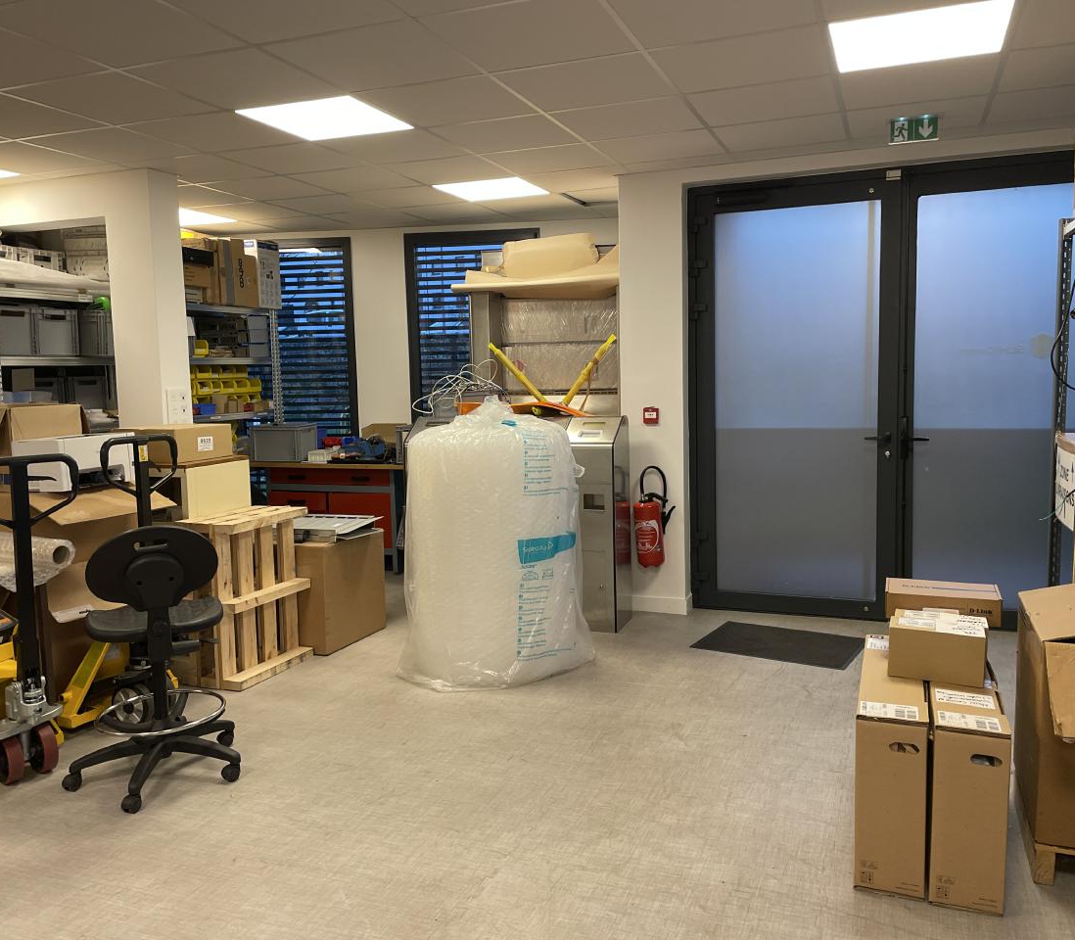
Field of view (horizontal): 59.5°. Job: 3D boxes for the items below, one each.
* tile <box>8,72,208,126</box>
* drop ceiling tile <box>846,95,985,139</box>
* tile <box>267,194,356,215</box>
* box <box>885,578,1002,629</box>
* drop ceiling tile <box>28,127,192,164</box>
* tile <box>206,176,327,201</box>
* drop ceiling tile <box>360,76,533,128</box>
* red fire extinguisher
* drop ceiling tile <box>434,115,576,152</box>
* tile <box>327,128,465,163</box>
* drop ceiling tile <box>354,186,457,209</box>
[{"bbox_3d":[-1.691,-1.490,3.780,0.597,0.020,0.597,1,7,21],"label":"tile"},{"bbox_3d":[1.757,-1.632,4.371,0.600,0.025,0.600,1,7,21],"label":"drop ceiling tile"},{"bbox_3d":[-1.395,-1.756,6.209,0.600,0.025,0.600,1,7,21],"label":"tile"},{"bbox_3d":[1.390,0.450,3.216,0.352,0.087,0.222,1,7,24],"label":"box"},{"bbox_3d":[-2.037,-1.558,4.550,0.590,0.025,0.590,1,7,21],"label":"drop ceiling tile"},{"bbox_3d":[-1.611,-1.689,5.664,0.590,0.025,0.590,1,7,21],"label":"tile"},{"bbox_3d":[-0.351,-1.534,3.908,0.590,0.025,0.590,1,7,21],"label":"drop ceiling tile"},{"bbox_3d":[0.683,0.277,5.486,0.248,0.602,0.180,0,6,15],"label":"red fire extinguisher"},{"bbox_3d":[-0.140,-1.595,4.453,0.600,0.025,0.600,1,7,21],"label":"drop ceiling tile"},{"bbox_3d":[-0.699,-1.604,4.668,0.600,0.025,0.600,1,7,21],"label":"tile"},{"bbox_3d":[-0.824,-1.748,6.008,0.590,0.025,0.590,1,7,21],"label":"drop ceiling tile"}]

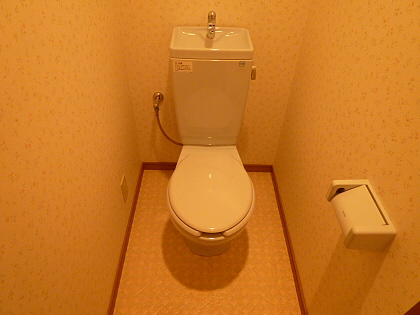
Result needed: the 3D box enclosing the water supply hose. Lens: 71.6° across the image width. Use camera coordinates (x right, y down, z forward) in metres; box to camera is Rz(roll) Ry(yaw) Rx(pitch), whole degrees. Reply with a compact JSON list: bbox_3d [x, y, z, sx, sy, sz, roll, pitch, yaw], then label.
[{"bbox_3d":[-0.214,-0.189,1.546,0.165,0.300,0.100,1,43,-1],"label":"water supply hose"}]

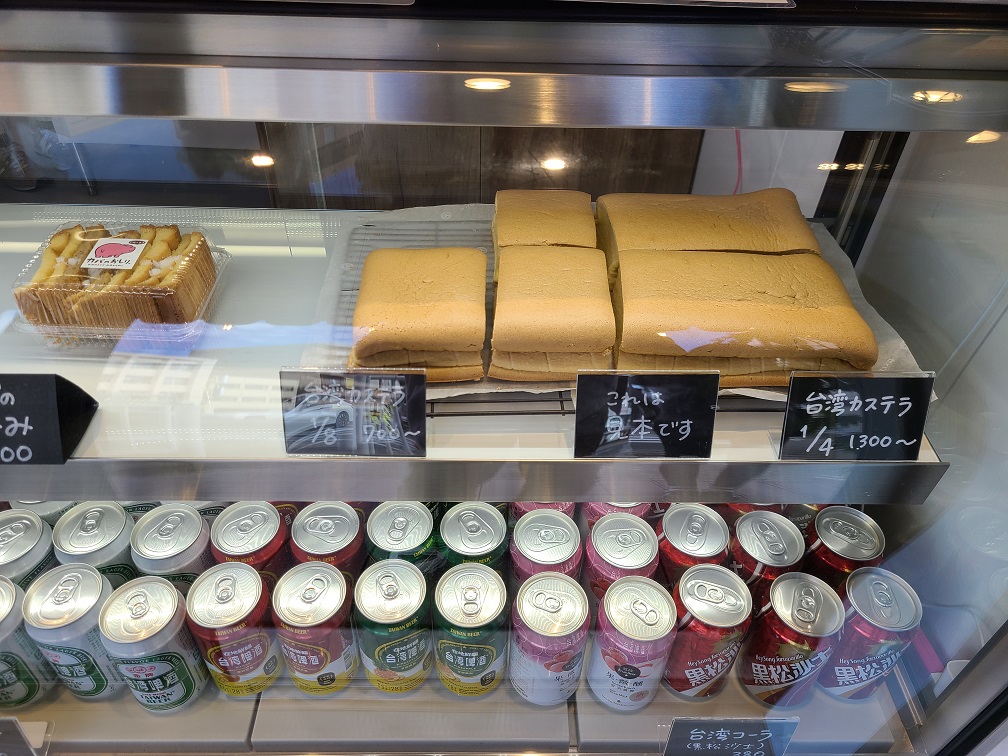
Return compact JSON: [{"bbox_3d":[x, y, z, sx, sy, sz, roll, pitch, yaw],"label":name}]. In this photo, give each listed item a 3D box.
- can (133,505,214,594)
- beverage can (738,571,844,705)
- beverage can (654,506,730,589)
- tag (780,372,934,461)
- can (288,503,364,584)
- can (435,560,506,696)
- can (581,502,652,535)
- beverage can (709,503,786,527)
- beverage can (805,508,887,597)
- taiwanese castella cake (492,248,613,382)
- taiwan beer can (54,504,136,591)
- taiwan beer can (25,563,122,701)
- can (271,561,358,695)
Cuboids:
[{"bbox_3d":[-0.296,0.177,0.702,0.066,0.118,0.066,1,42,-1],"label":"can"},{"bbox_3d":[0.246,0.230,0.657,0.066,0.122,0.066,1,41,-1],"label":"beverage can"},{"bbox_3d":[0.171,0.180,0.715,0.066,0.116,0.066,2,41,0],"label":"beverage can"},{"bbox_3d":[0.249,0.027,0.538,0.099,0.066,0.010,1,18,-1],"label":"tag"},{"bbox_3d":[-0.158,0.177,0.708,0.066,0.122,0.066,1,41,-1],"label":"can"},{"bbox_3d":[-0.028,0.223,0.659,0.066,0.122,0.066,1,41,-1],"label":"can"},{"bbox_3d":[0.111,0.142,0.755,0.066,0.118,0.066,1,42,-1],"label":"can"},{"bbox_3d":[0.238,0.143,0.756,0.066,0.122,0.066,1,41,0],"label":"beverage can"},{"bbox_3d":[0.309,0.182,0.718,0.066,0.118,0.066,1,42,-1],"label":"beverage can"},{"bbox_3d":[0.037,-0.055,0.610,0.092,0.042,0.130,1,42,-1],"label":"taiwanese castella cake"},{"bbox_3d":[-0.363,0.176,0.703,0.066,0.122,0.066,1,41,-1],"label":"taiwan beer can"},{"bbox_3d":[-0.357,0.222,0.652,0.066,0.122,0.066,1,41,-1],"label":"taiwan beer can"},{"bbox_3d":[-0.160,0.220,0.659,0.066,0.118,0.066,1,42,-1],"label":"can"}]

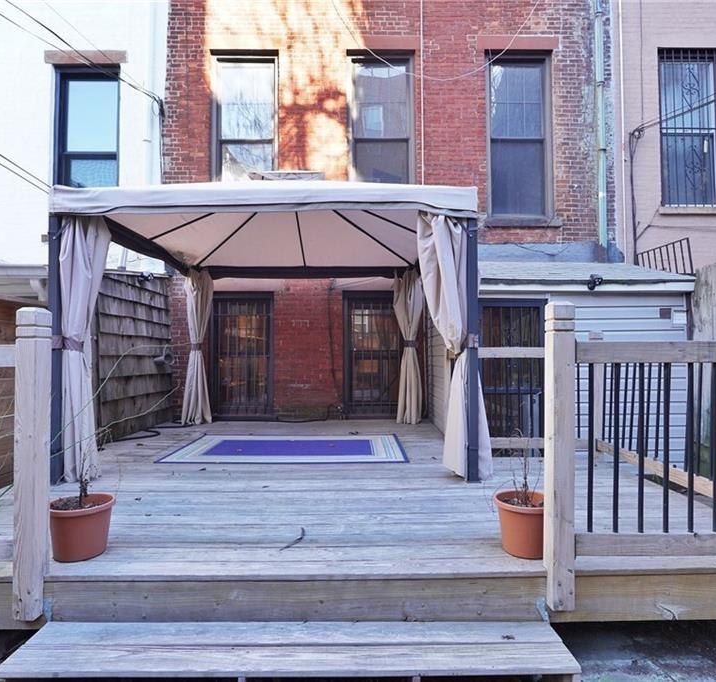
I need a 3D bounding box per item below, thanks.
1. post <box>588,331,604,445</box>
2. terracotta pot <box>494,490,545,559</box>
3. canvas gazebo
[{"bbox_3d":[2.087,0.469,3.980,0.090,1.100,0.090,0,-1,-1],"label":"post"},{"bbox_3d":[0.800,0.868,2.165,0.283,0.243,0.283,0,-1,0],"label":"terracotta pot"},{"bbox_3d":[-0.650,-0.268,4.580,3.050,2.620,2.800,0,-1,-1],"label":"canvas gazebo"}]

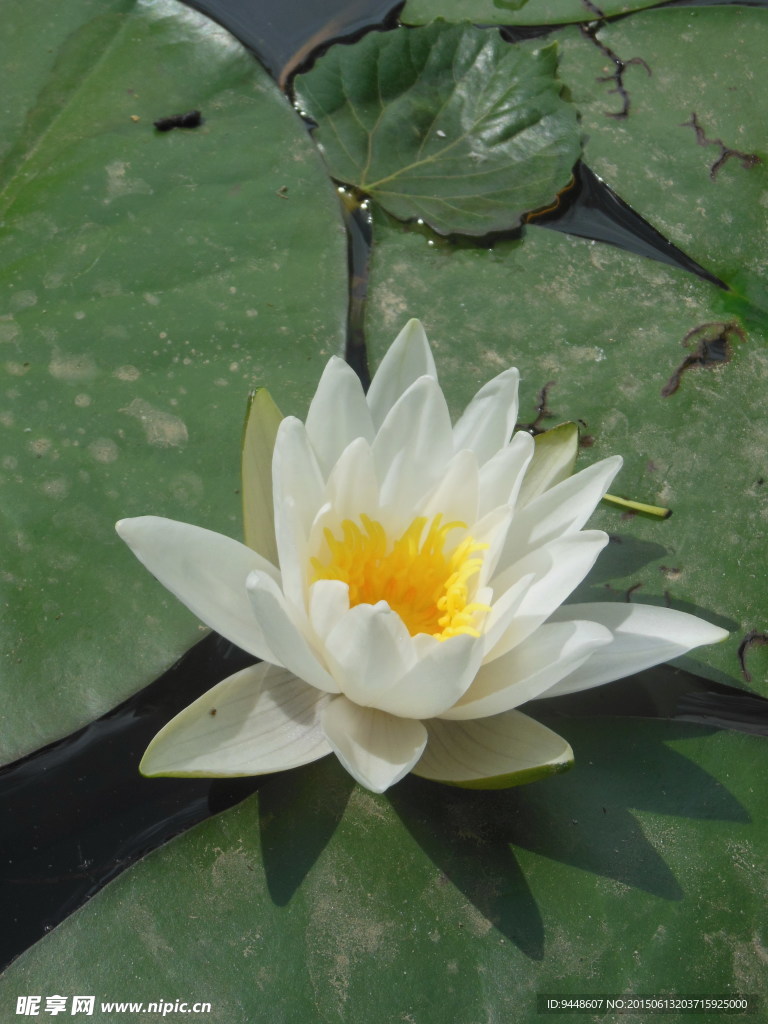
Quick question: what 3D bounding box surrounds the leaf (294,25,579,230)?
[{"bbox_3d":[0.018,-0.108,0.535,0.080,0.012,0.081,39,64,24],"label":"leaf"}]

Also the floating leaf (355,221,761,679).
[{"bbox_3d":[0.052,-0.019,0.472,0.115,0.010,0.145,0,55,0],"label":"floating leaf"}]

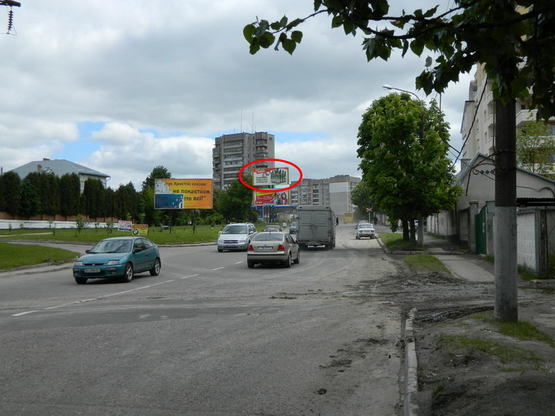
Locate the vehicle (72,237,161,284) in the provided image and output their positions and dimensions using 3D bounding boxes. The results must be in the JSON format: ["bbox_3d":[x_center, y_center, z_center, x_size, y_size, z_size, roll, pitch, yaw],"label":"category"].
[{"bbox_3d":[-5.220,1.700,21.900,1.710,1.410,4.050,0,-1,9],"label":"vehicle"}]

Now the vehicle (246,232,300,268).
[{"bbox_3d":[-0.110,1.770,27.800,1.735,1.450,4.380,0,-1,8],"label":"vehicle"}]

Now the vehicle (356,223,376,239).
[{"bbox_3d":[8.310,2.199,61.500,1.640,1.430,4.150,0,-1,3],"label":"vehicle"}]

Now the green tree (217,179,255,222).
[{"bbox_3d":[-5.752,-0.890,90.000,5.200,6.400,5.000,0,-1,0],"label":"green tree"}]

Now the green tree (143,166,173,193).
[{"bbox_3d":[-15.210,-1.534,84.000,4.800,7.600,4.800,0,-1,0],"label":"green tree"}]

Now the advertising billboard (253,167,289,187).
[{"bbox_3d":[-1.023,-5.249,112.000,6.100,3.100,0.400,0,-1,4],"label":"advertising billboard"}]

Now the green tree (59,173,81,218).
[{"bbox_3d":[-24.212,-1.222,76.500,2.550,5.600,2.550,0,-1,0],"label":"green tree"}]

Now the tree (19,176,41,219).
[{"bbox_3d":[-26.415,-0.959,70.000,2.400,4.900,2.400,0,-1,0],"label":"tree"}]

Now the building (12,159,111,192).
[{"bbox_3d":[-31.300,-2.200,94.000,13.400,8.500,8.000,-1,-2,27],"label":"building"}]

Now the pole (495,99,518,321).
[{"bbox_3d":[3.840,-1.800,11.000,0.365,7.400,0.365,0,-1,0],"label":"pole"}]

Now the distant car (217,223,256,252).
[{"bbox_3d":[-1.840,1.520,34.000,1.680,1.500,4.200,0,-1,9],"label":"distant car"}]

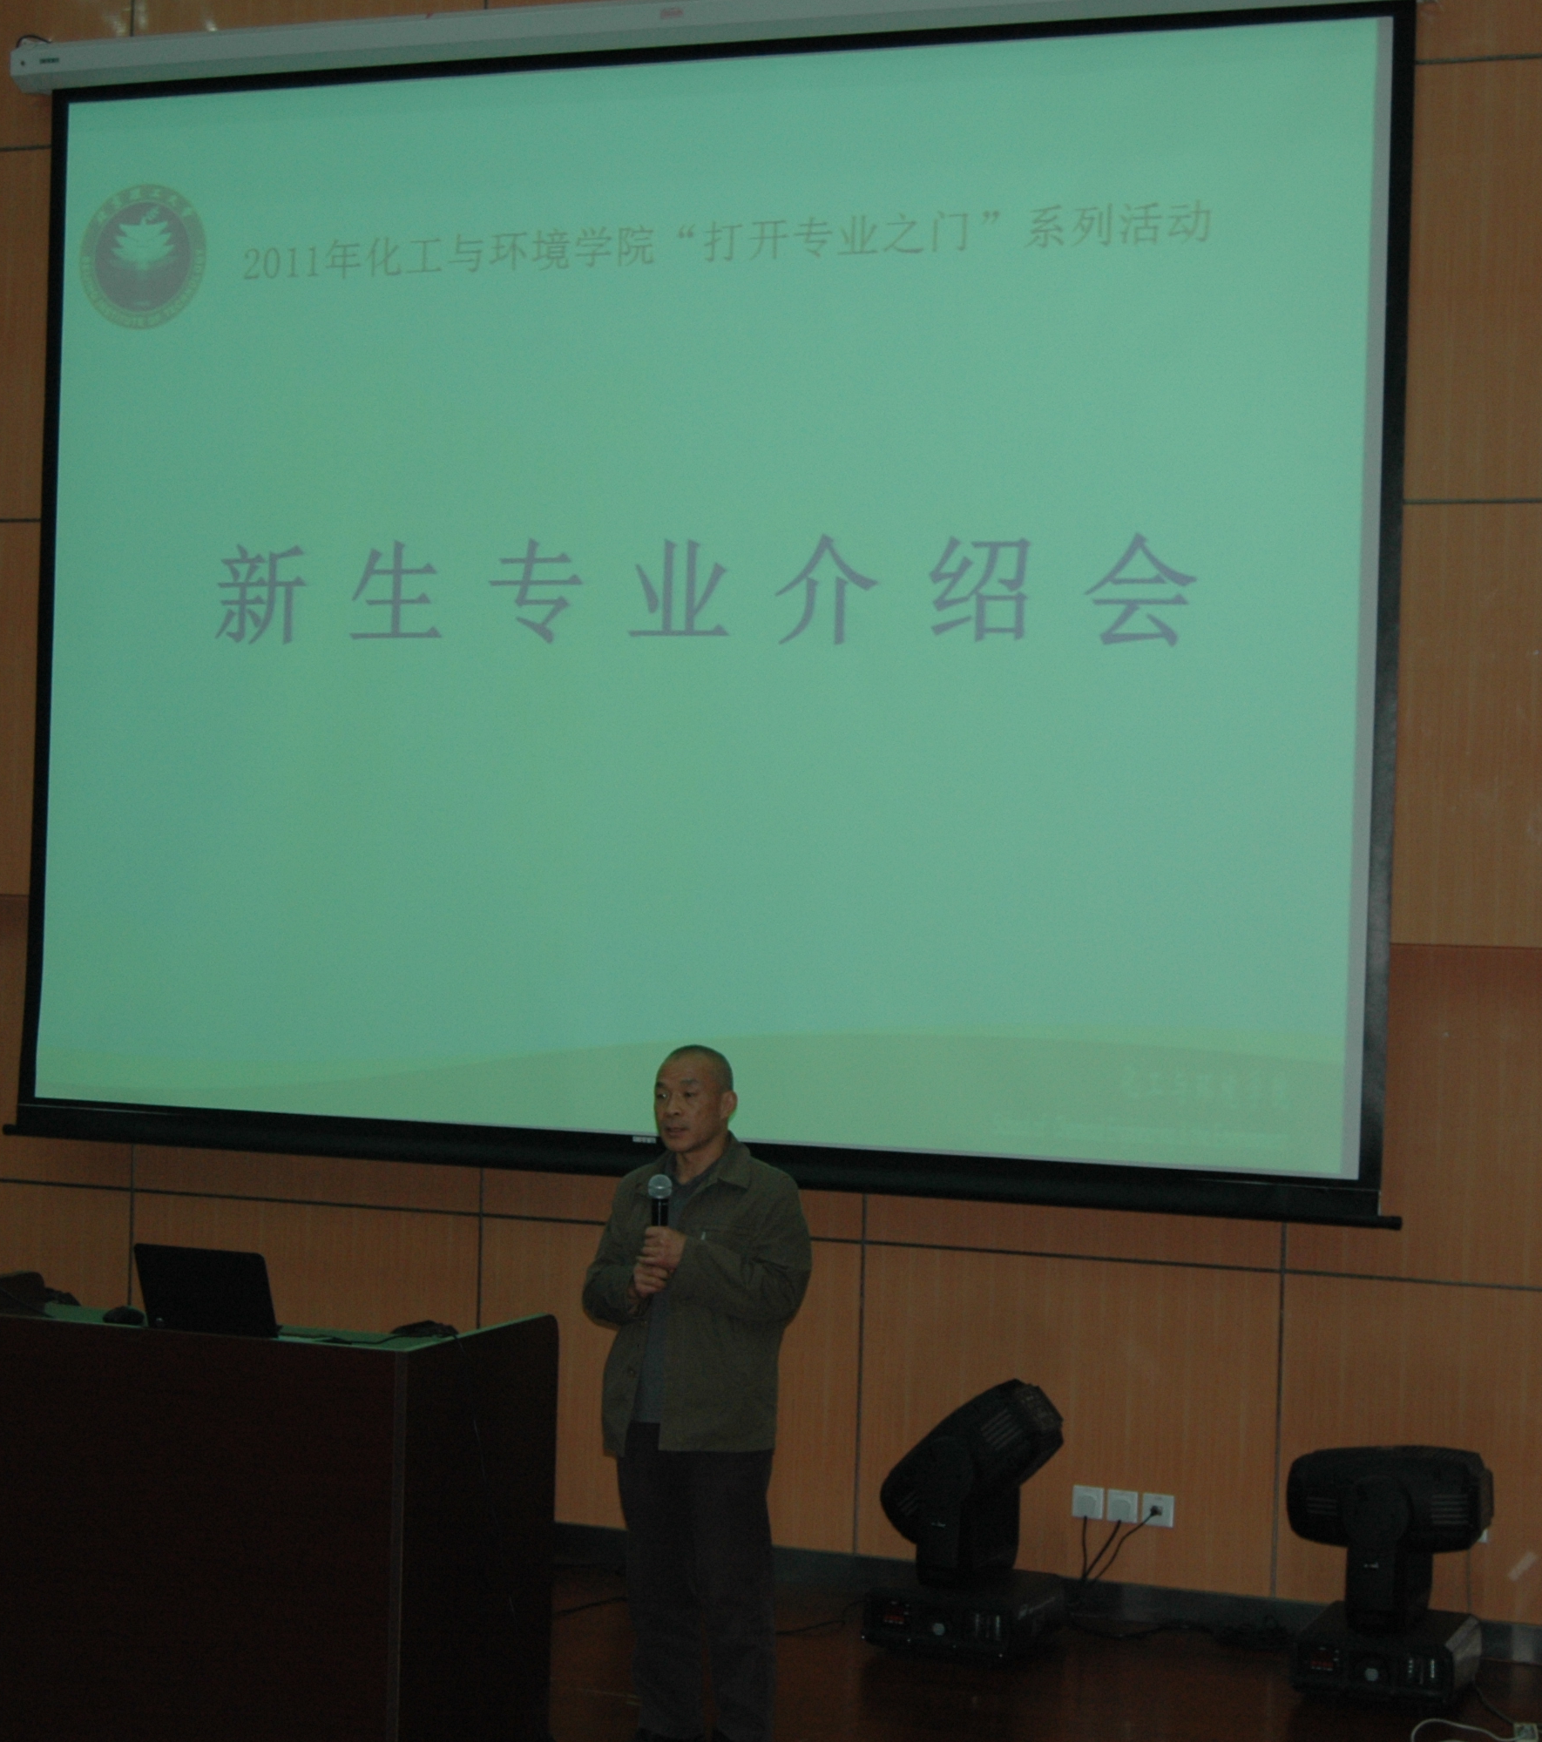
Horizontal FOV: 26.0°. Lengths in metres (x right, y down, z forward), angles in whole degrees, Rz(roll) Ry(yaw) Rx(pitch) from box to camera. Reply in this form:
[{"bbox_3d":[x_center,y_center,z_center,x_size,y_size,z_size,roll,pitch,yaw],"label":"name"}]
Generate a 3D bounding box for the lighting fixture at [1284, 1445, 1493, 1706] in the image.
[{"bbox_3d":[1.561,1.777,8.506,0.500,0.640,0.430,2,0,16],"label":"lighting fixture"}]

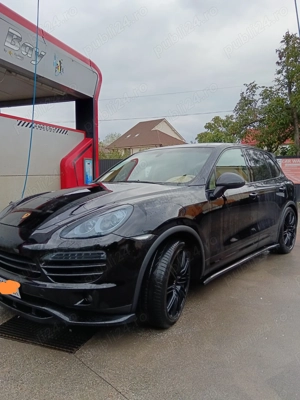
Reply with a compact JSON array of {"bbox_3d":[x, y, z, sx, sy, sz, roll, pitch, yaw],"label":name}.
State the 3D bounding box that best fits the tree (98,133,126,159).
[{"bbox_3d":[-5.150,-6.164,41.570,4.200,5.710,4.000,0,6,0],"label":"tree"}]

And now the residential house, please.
[{"bbox_3d":[1.903,-7.871,45.966,11.760,8.108,11.424,-6,9,-43],"label":"residential house"}]

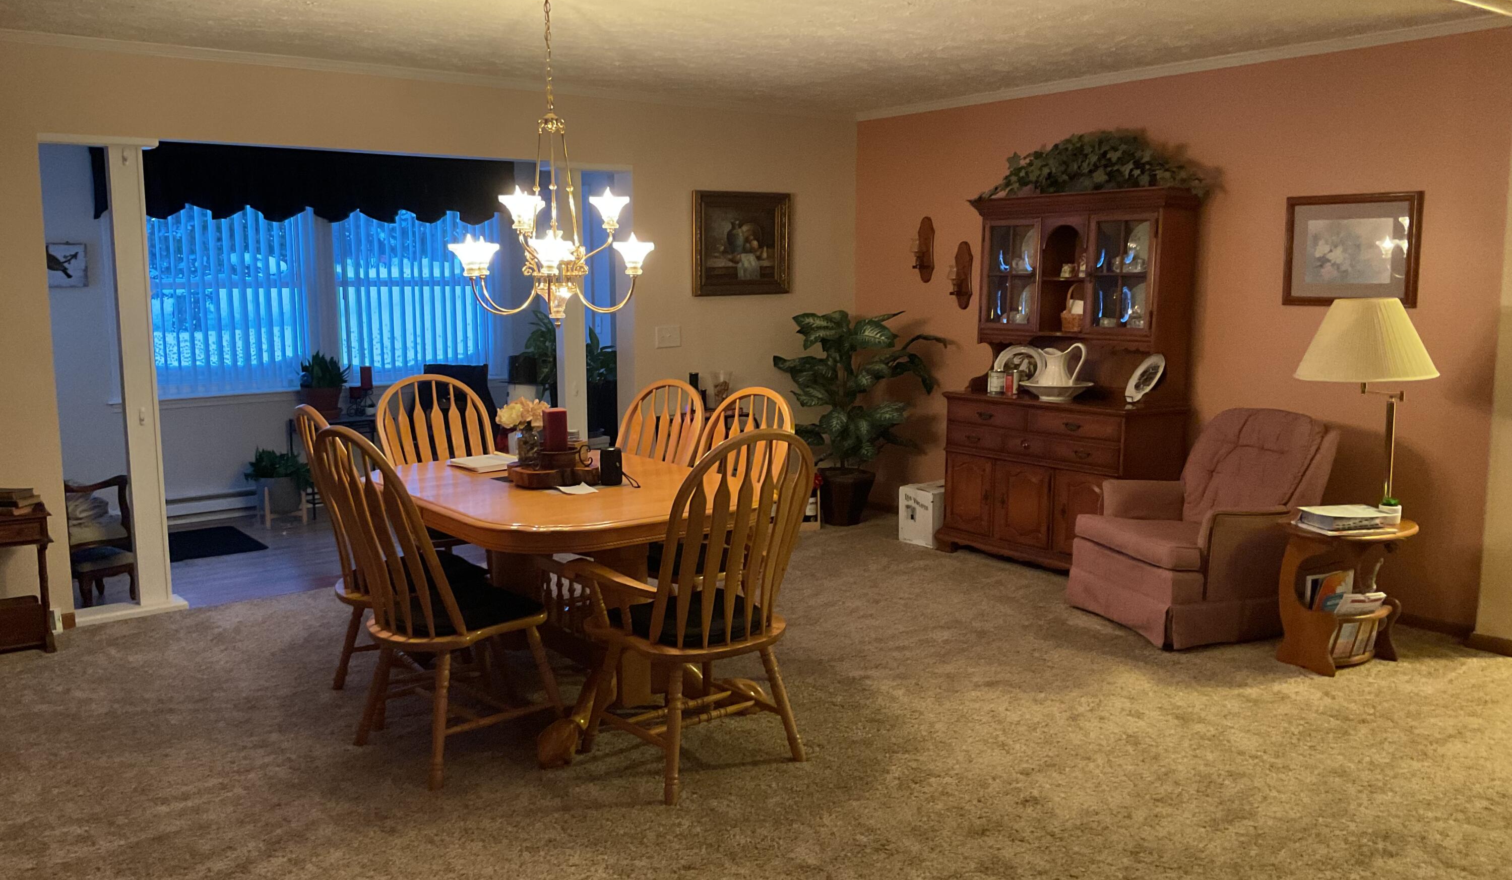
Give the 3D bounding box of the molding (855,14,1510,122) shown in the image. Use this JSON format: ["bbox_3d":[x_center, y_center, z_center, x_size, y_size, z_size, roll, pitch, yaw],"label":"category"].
[{"bbox_3d":[1.719,-1.771,6.226,0.046,0.050,3.720,-6,9,-36],"label":"molding"}]

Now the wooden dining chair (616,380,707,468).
[{"bbox_3d":[-0.559,0.307,4.959,0.640,1.050,0.530,-7,10,-40],"label":"wooden dining chair"}]

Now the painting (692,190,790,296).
[{"bbox_3d":[-0.074,-1.127,7.289,0.675,0.583,0.040,-6,9,-36],"label":"painting"}]

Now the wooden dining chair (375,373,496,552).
[{"bbox_3d":[-1.216,0.269,5.274,0.600,1.050,0.650,-6,9,-38],"label":"wooden dining chair"}]

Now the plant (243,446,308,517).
[{"bbox_3d":[-2.827,0.259,7.571,0.410,0.440,0.390,-6,9,-37],"label":"plant"}]

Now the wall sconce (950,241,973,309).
[{"bbox_3d":[1.133,-0.918,7.082,0.130,0.385,0.140,-6,9,-37],"label":"wall sconce"}]

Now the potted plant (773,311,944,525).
[{"bbox_3d":[0.551,-0.120,7.399,0.840,1.240,0.840,-6,9,-36],"label":"potted plant"}]

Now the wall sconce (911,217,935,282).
[{"bbox_3d":[0.940,-1.094,7.308,0.120,0.380,0.140,-6,9,-36],"label":"wall sconce"}]

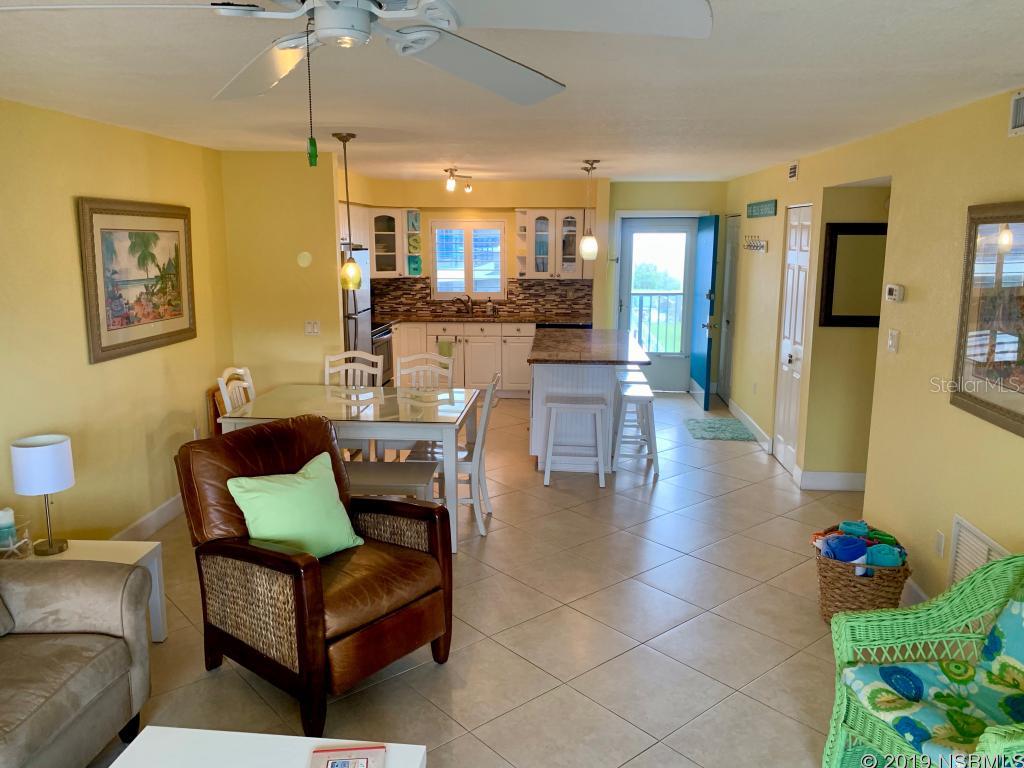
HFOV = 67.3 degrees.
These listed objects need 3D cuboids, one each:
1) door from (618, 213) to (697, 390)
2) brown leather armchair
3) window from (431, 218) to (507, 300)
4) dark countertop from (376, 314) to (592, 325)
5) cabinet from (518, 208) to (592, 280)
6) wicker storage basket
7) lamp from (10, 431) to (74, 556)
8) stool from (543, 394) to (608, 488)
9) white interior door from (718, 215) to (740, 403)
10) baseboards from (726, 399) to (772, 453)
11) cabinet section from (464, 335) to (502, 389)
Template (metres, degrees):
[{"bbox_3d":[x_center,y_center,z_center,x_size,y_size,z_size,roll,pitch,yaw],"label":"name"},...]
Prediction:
[{"bbox_3d":[1.713,-0.915,9.070,0.882,2.063,0.071,1,11,4],"label":"door"},{"bbox_3d":[-0.816,0.681,3.159,0.910,0.960,0.730,9,13,40],"label":"brown leather armchair"},{"bbox_3d":[-0.520,-1.478,9.192,0.878,0.930,0.089,1,11,4],"label":"window"},{"bbox_3d":[-0.392,-0.754,8.977,2.640,0.040,0.630,1,11,5],"label":"dark countertop"},{"bbox_3d":[0.510,-1.577,8.706,0.850,0.765,0.340,1,10,4],"label":"cabinet"},{"bbox_3d":[1.667,0.919,3.651,0.410,0.320,0.380,6,12,28],"label":"wicker storage basket"},{"bbox_3d":[-2.013,0.480,3.313,0.225,0.493,0.225,1,11,4],"label":"lamp"},{"bbox_3d":[0.482,0.423,5.792,0.460,0.630,0.340,1,11,5],"label":"stool"},{"bbox_3d":[2.430,-0.807,8.558,0.040,2.040,0.700,1,11,5],"label":"white interior door"},{"bbox_3d":[2.290,0.379,7.496,0.015,0.100,1.820,1,11,5],"label":"baseboards"},{"bbox_3d":[-0.300,-0.279,8.719,0.410,0.605,0.500,1,10,4],"label":"cabinet section"}]

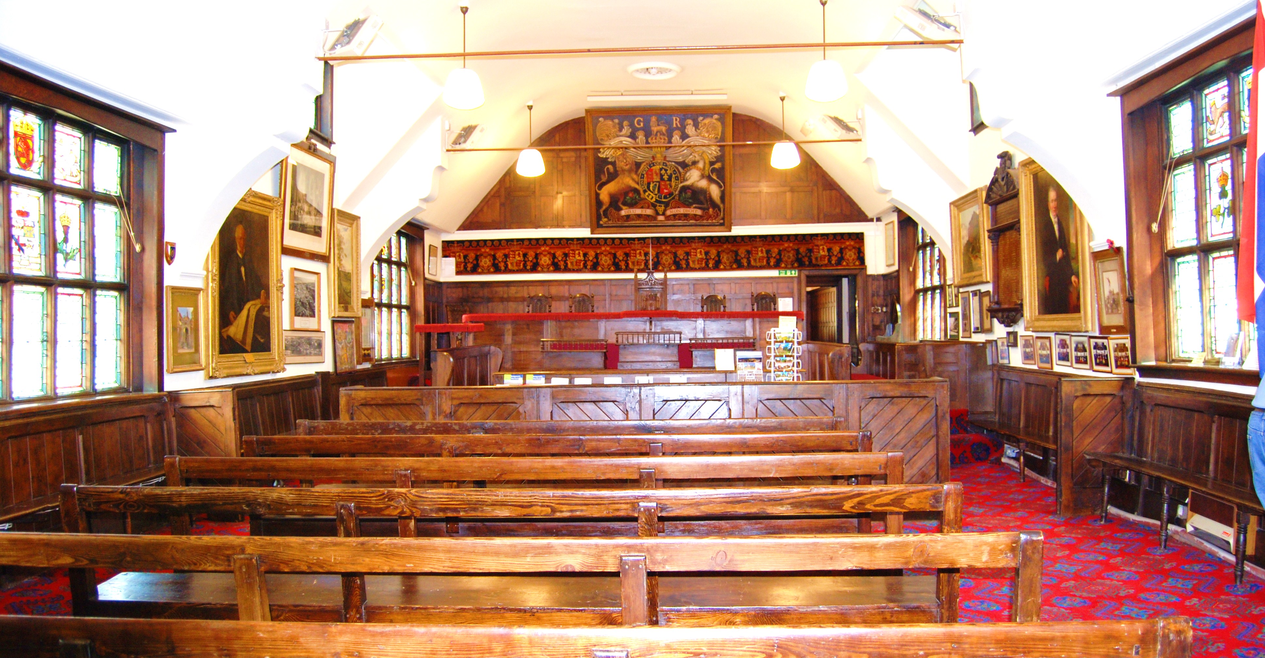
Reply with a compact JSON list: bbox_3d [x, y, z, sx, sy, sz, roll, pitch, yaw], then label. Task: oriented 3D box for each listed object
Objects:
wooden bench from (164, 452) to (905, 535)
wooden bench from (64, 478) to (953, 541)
[{"bbox_3d":[-0.478,1.032,4.717,3.525,0.892,0.550,-1,1,3],"label":"wooden bench"},{"bbox_3d":[-0.491,1.044,3.912,3.531,0.886,0.550,-1,1,3],"label":"wooden bench"}]

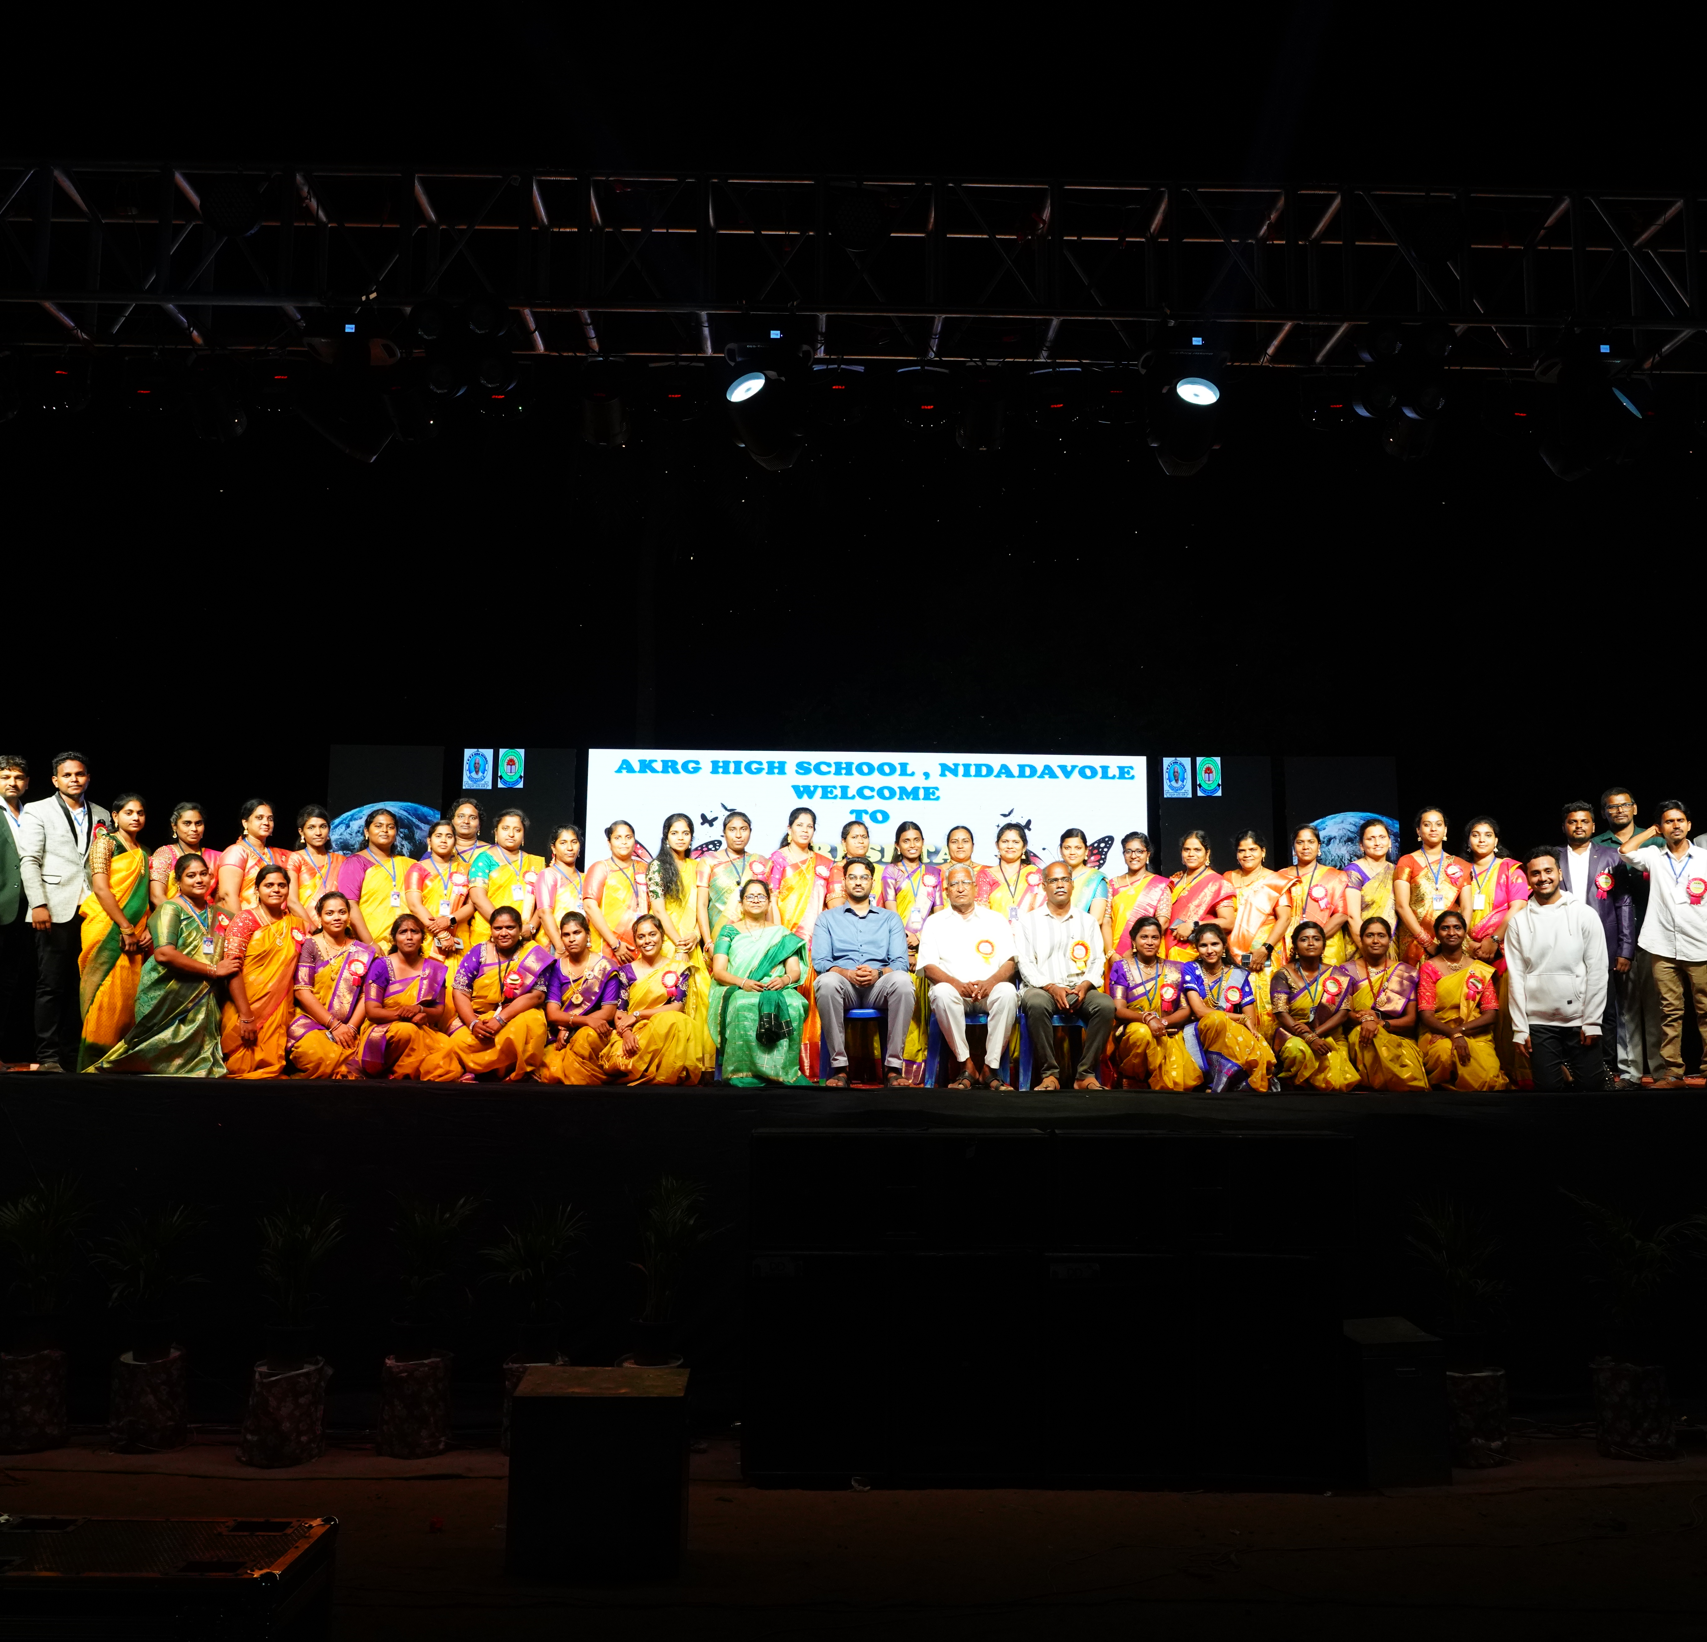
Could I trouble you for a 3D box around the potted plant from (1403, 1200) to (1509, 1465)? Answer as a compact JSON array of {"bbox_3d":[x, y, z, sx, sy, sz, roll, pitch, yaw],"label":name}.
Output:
[{"bbox_3d":[2.805,2.364,7.600,0.430,1.180,0.430,1,-7,-1],"label":"potted plant"}]

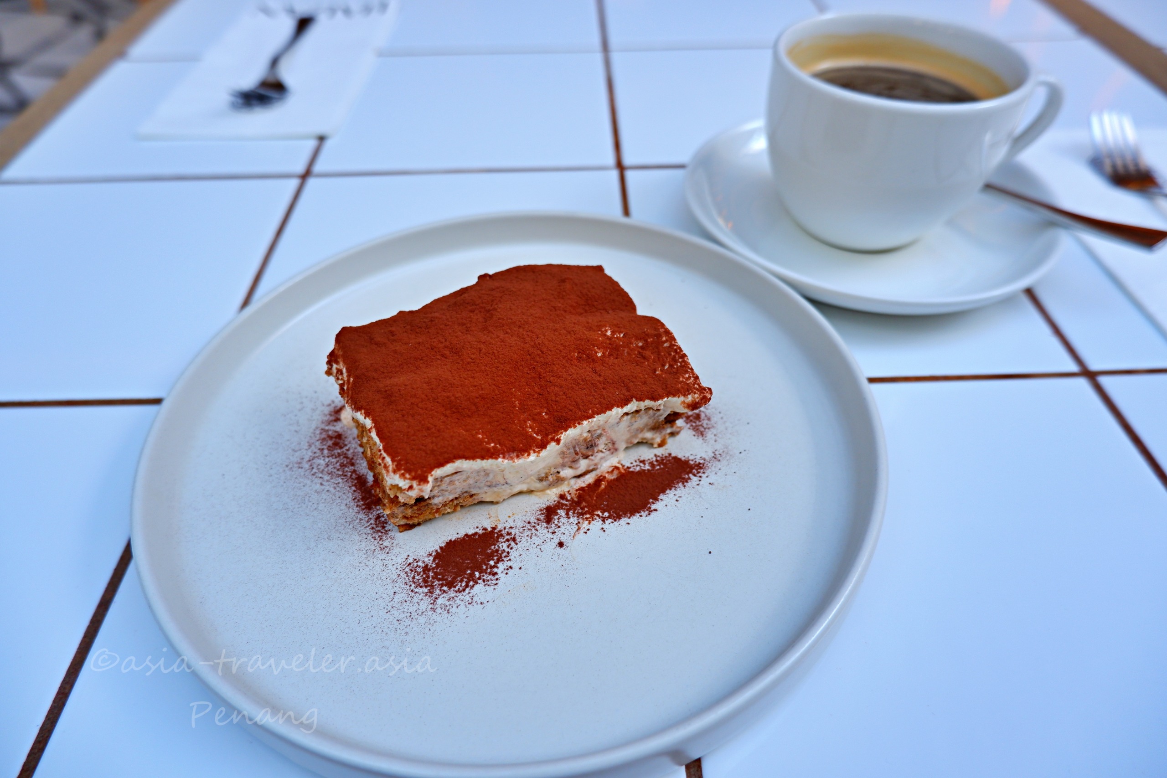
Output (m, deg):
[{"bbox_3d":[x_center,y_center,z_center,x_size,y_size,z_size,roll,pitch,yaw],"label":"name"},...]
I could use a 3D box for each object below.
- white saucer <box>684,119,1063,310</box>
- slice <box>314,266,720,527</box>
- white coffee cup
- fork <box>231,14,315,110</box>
[{"bbox_3d":[0.117,-0.074,0.316,0.148,0.021,0.148,0,45,0],"label":"white saucer"},{"bbox_3d":[-0.021,-0.001,0.231,0.091,0.024,0.069,-17,47,-16],"label":"slice"},{"bbox_3d":[0.126,-0.098,0.295,0.111,0.067,0.089,0,45,1],"label":"white coffee cup"},{"bbox_3d":[-0.184,-0.207,0.457,0.021,0.015,0.143,-2,45,-1],"label":"fork"}]

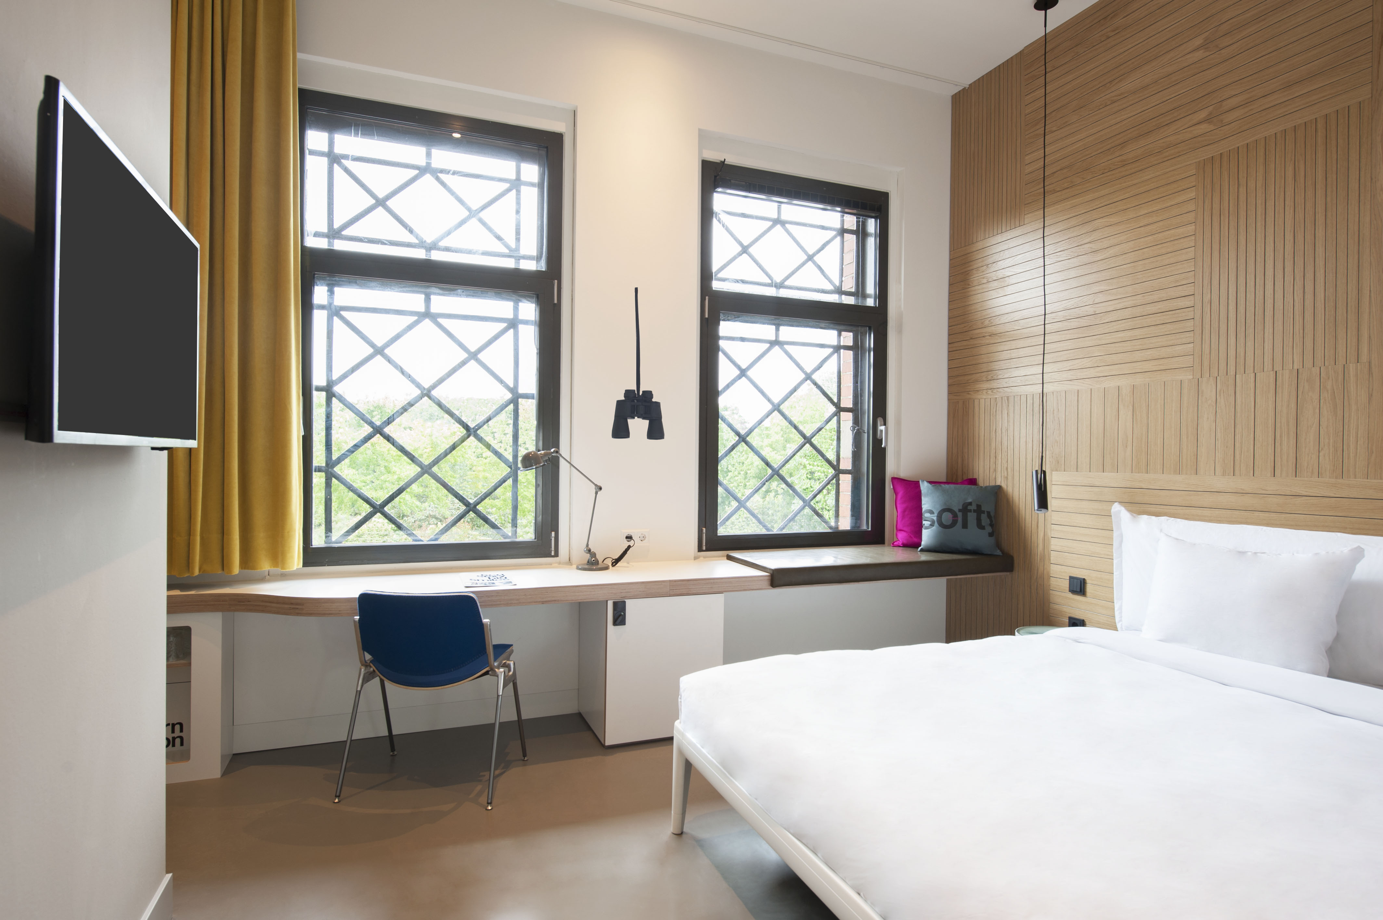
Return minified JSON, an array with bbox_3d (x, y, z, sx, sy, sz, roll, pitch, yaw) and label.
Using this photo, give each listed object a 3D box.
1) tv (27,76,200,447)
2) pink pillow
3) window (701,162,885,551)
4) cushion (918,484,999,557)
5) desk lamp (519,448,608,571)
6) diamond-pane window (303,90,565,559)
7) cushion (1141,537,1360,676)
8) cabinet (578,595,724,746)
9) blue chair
[{"bbox_3d":[-1.107,-0.286,1.445,0.050,0.520,0.910,0,1,-23],"label":"tv"},{"bbox_3d":[1.365,0.308,4.109,0.450,0.430,0.140,1,-16,9],"label":"pink pillow"},{"bbox_3d":[0.602,-0.554,4.197,1.209,2.112,0.100,0,1,-21],"label":"window"},{"bbox_3d":[1.473,0.317,4.012,0.440,0.420,0.140,1,-21,16],"label":"cushion"},{"bbox_3d":[-0.605,0.241,3.454,0.462,0.575,0.160,0,1,-32],"label":"desk lamp"},{"bbox_3d":[-1.235,-0.579,3.481,1.218,2.127,0.100,0,1,-21],"label":"diamond-pane window"},{"bbox_3d":[1.963,0.489,2.584,0.170,0.430,0.600,22,-9,-25],"label":"cushion"},{"bbox_3d":[-0.190,0.933,3.507,0.557,0.648,0.433,0,1,-21],"label":"cabinet"},{"bbox_3d":[-1.001,0.868,2.861,0.580,0.775,0.480,1,1,5],"label":"blue chair"}]

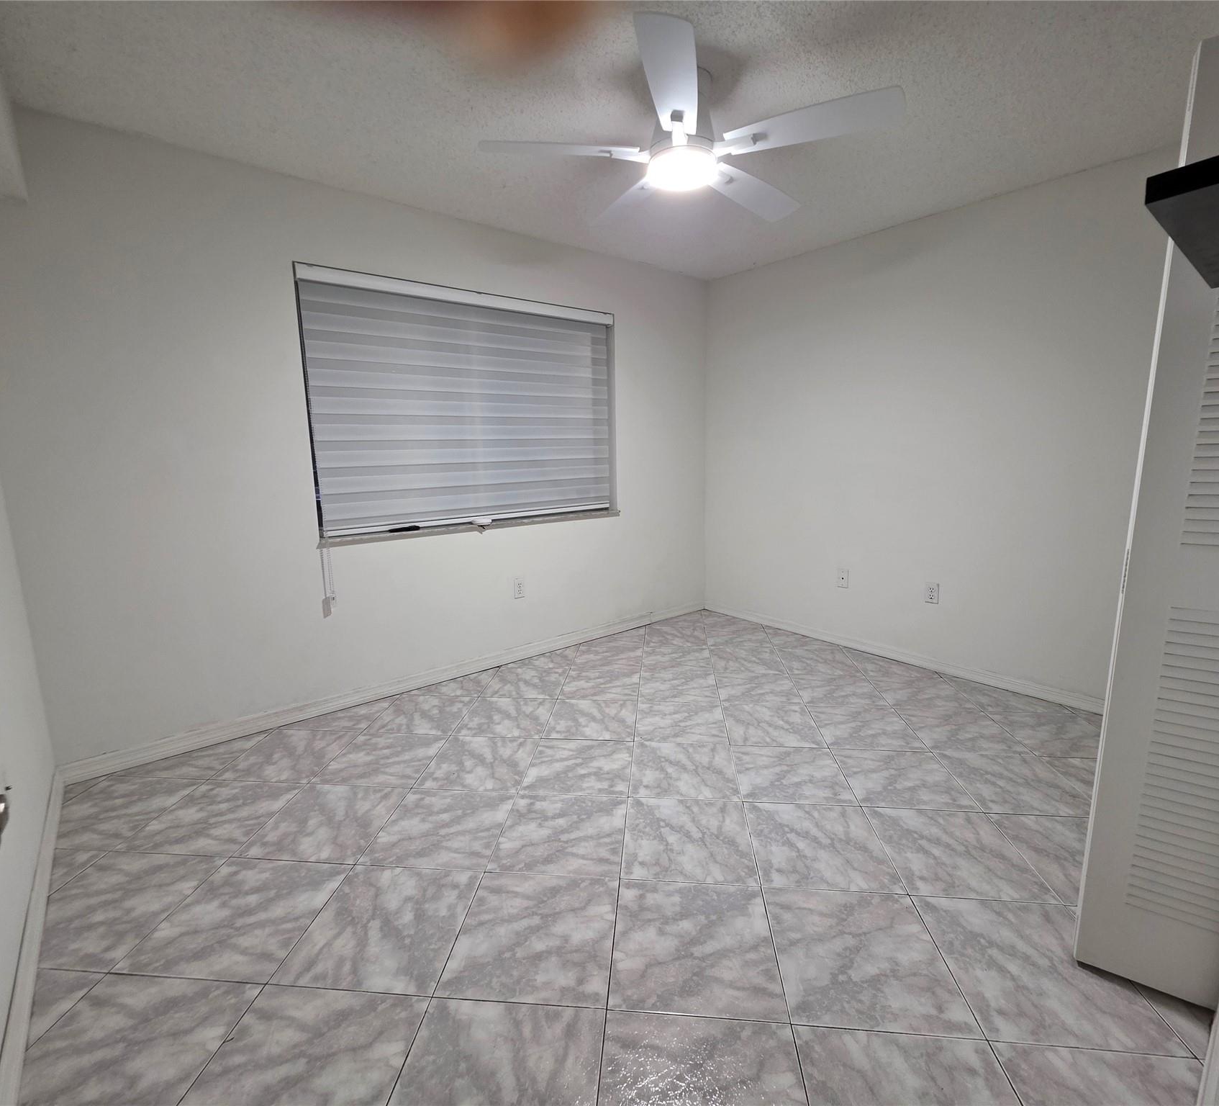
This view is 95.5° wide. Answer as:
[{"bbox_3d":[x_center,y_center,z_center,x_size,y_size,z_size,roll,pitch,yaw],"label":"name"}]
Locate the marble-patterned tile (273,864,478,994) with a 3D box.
[{"bbox_3d":[-0.599,1.001,1.497,0.410,0.010,0.398,0,10,5],"label":"marble-patterned tile"}]

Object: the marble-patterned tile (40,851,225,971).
[{"bbox_3d":[-1.415,1.001,1.574,0.410,0.010,0.398,0,10,5],"label":"marble-patterned tile"}]

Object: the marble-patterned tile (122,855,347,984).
[{"bbox_3d":[-1.007,1.001,1.536,0.410,0.010,0.398,0,10,5],"label":"marble-patterned tile"}]

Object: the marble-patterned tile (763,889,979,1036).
[{"bbox_3d":[0.623,1.004,1.384,0.406,0.020,0.404,0,10,5],"label":"marble-patterned tile"}]

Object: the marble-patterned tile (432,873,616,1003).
[{"bbox_3d":[-0.190,1.005,1.460,0.406,0.020,0.404,0,10,5],"label":"marble-patterned tile"}]

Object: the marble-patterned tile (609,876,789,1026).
[{"bbox_3d":[0.217,1.005,1.423,0.406,0.020,0.404,0,10,5],"label":"marble-patterned tile"}]

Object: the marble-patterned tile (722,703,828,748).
[{"bbox_3d":[0.740,0.805,2.561,0.406,0.020,0.404,0,10,5],"label":"marble-patterned tile"}]

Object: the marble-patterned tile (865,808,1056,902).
[{"bbox_3d":[1.071,0.932,1.733,0.410,0.010,0.398,0,10,5],"label":"marble-patterned tile"}]

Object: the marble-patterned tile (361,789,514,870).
[{"bbox_3d":[-0.562,0.933,1.887,0.410,0.010,0.398,0,10,5],"label":"marble-patterned tile"}]

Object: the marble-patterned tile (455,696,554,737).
[{"bbox_3d":[-0.490,0.805,2.685,0.406,0.020,0.404,0,10,5],"label":"marble-patterned tile"}]

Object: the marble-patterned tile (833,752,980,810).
[{"bbox_3d":[1.111,0.871,2.129,0.406,0.020,0.404,0,10,5],"label":"marble-patterned tile"}]

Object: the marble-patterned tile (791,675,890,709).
[{"bbox_3d":[1.182,0.729,2.904,0.410,0.010,0.398,0,10,5],"label":"marble-patterned tile"}]

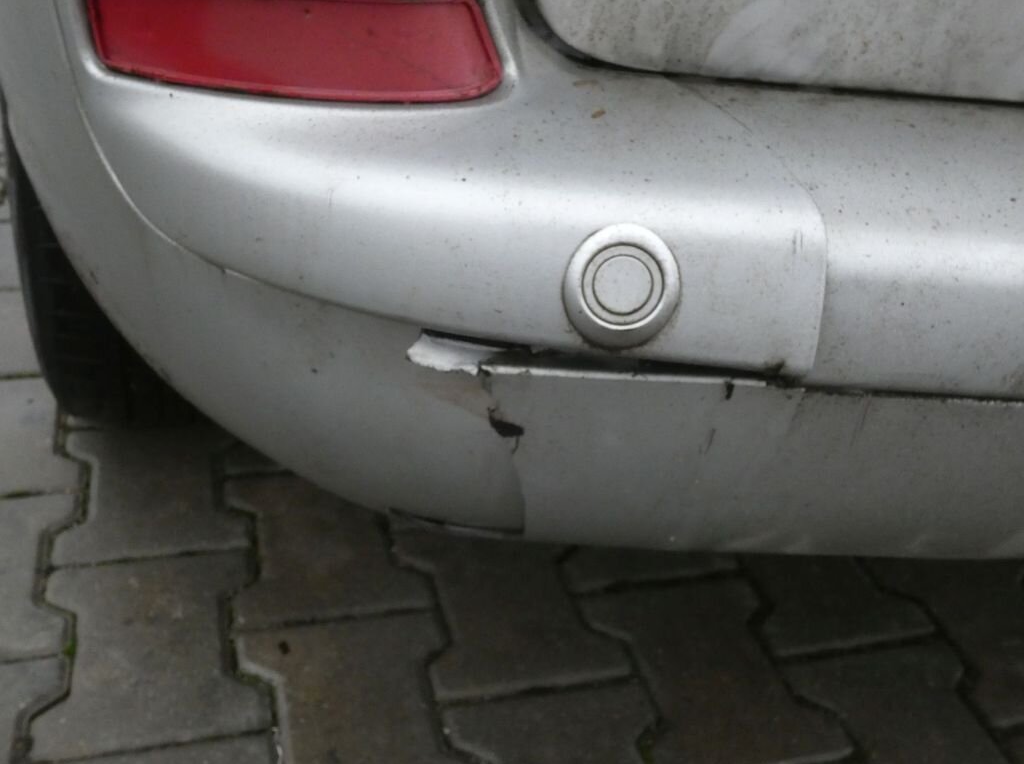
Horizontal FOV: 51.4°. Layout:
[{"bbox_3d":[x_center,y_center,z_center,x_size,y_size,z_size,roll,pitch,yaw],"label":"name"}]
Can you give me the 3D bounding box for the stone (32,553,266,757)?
[{"bbox_3d":[-0.284,0.232,0.844,0.166,0.070,0.200,-3,33,-16],"label":"stone"}]

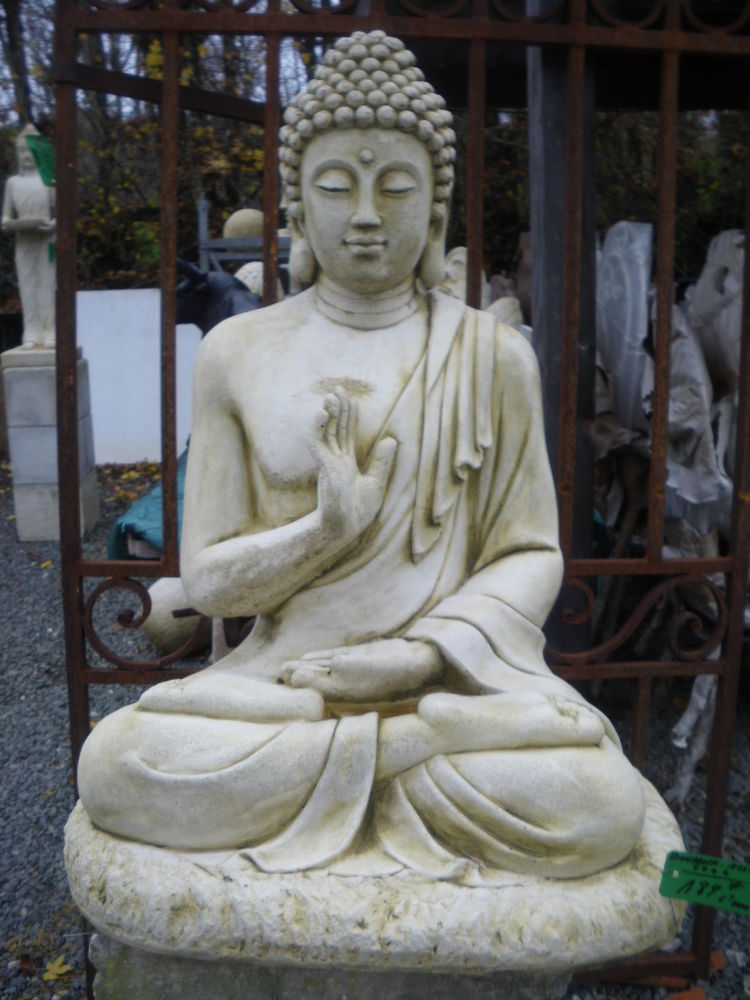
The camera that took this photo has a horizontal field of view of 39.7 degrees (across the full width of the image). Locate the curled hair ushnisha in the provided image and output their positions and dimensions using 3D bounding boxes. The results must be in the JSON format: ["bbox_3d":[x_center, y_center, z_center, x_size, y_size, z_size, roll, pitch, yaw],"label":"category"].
[{"bbox_3d":[-0.002,-0.411,1.186,0.200,0.211,0.205,0,11,6],"label":"curled hair ushnisha"}]

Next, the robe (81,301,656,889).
[{"bbox_3d":[-0.011,0.063,1.200,0.610,0.600,0.400,0,9,3],"label":"robe"}]

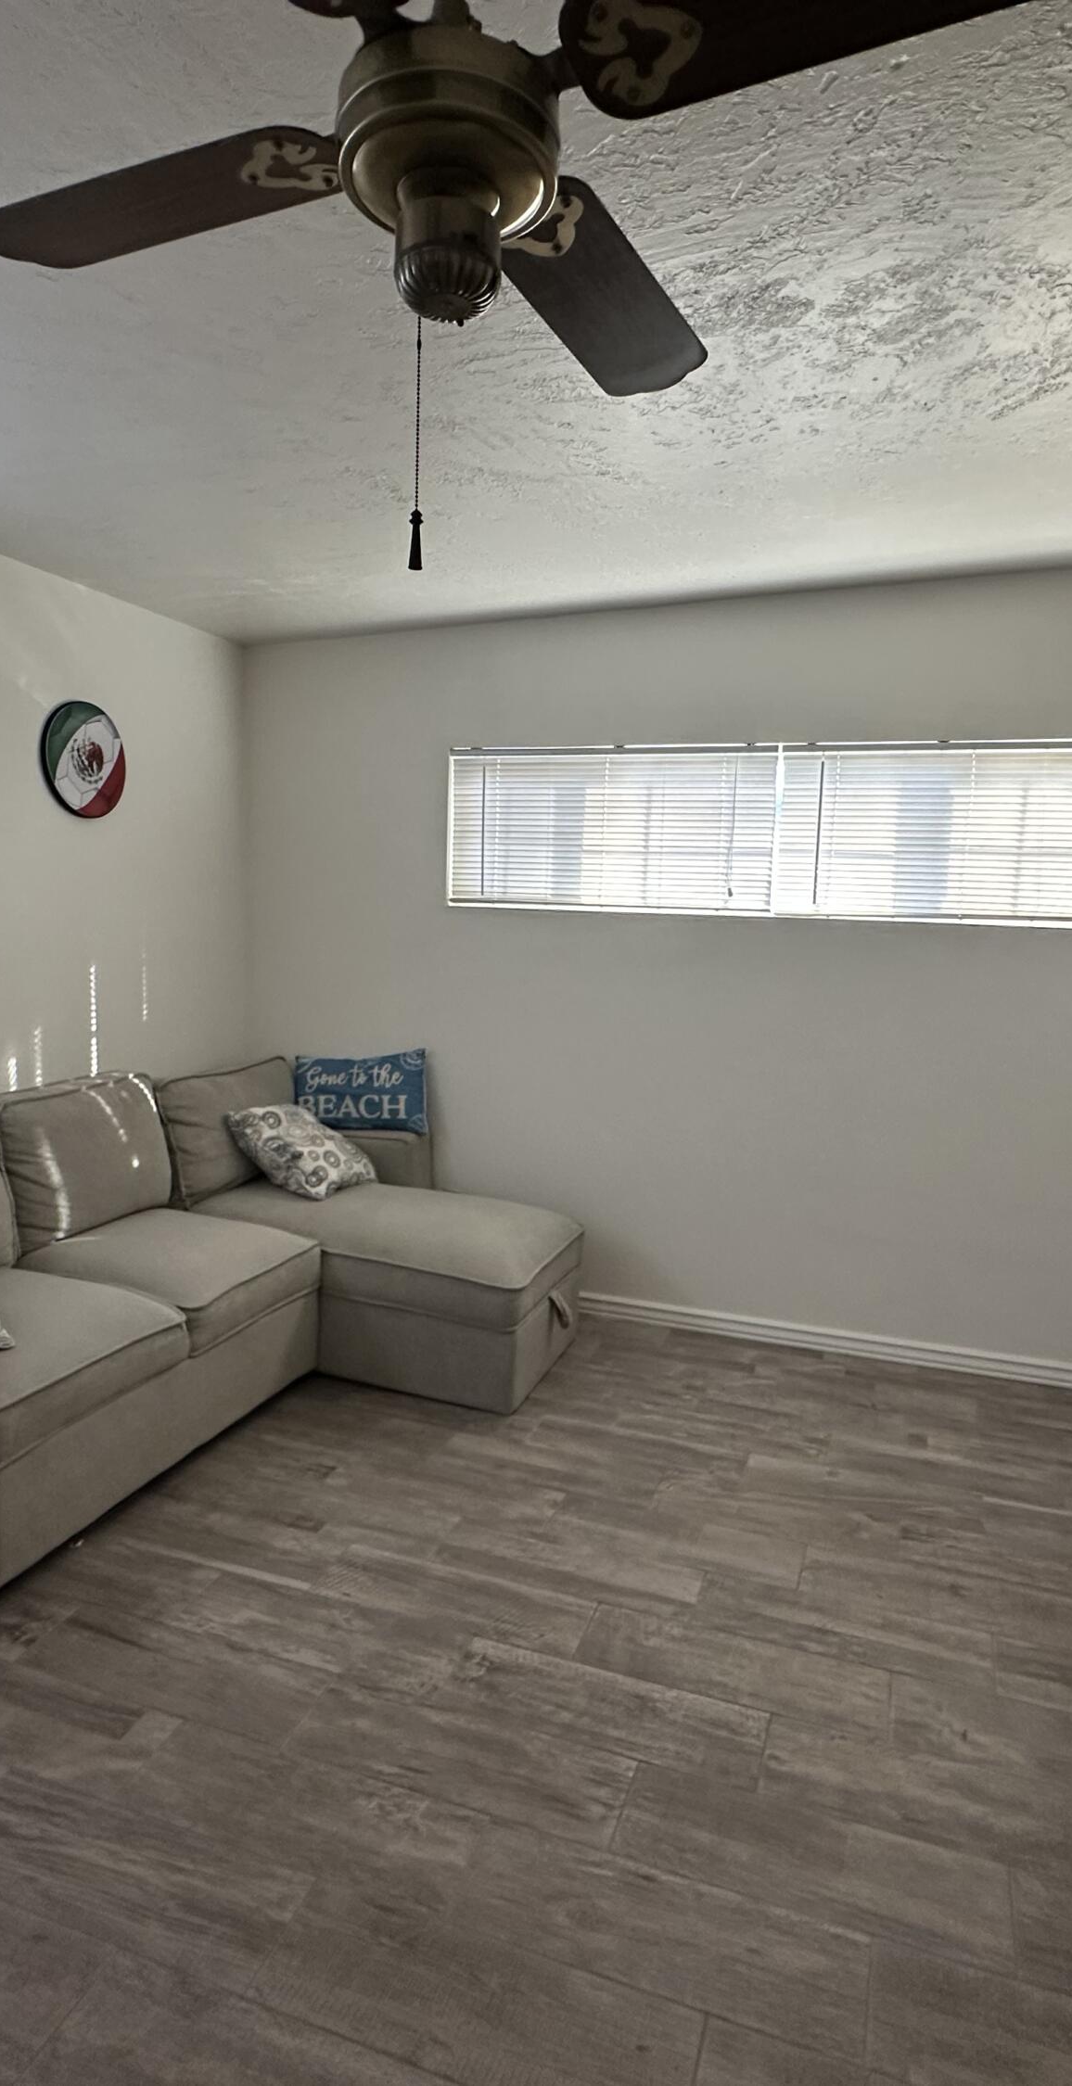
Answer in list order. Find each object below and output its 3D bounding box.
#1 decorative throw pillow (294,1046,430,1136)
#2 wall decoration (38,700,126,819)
[{"bbox_3d":[-0.664,0.175,4.237,0.534,0.309,0.120,3,-5,12],"label":"decorative throw pillow"},{"bbox_3d":[-1.448,-0.906,3.621,0.032,0.366,0.366,4,7,20],"label":"wall decoration"}]

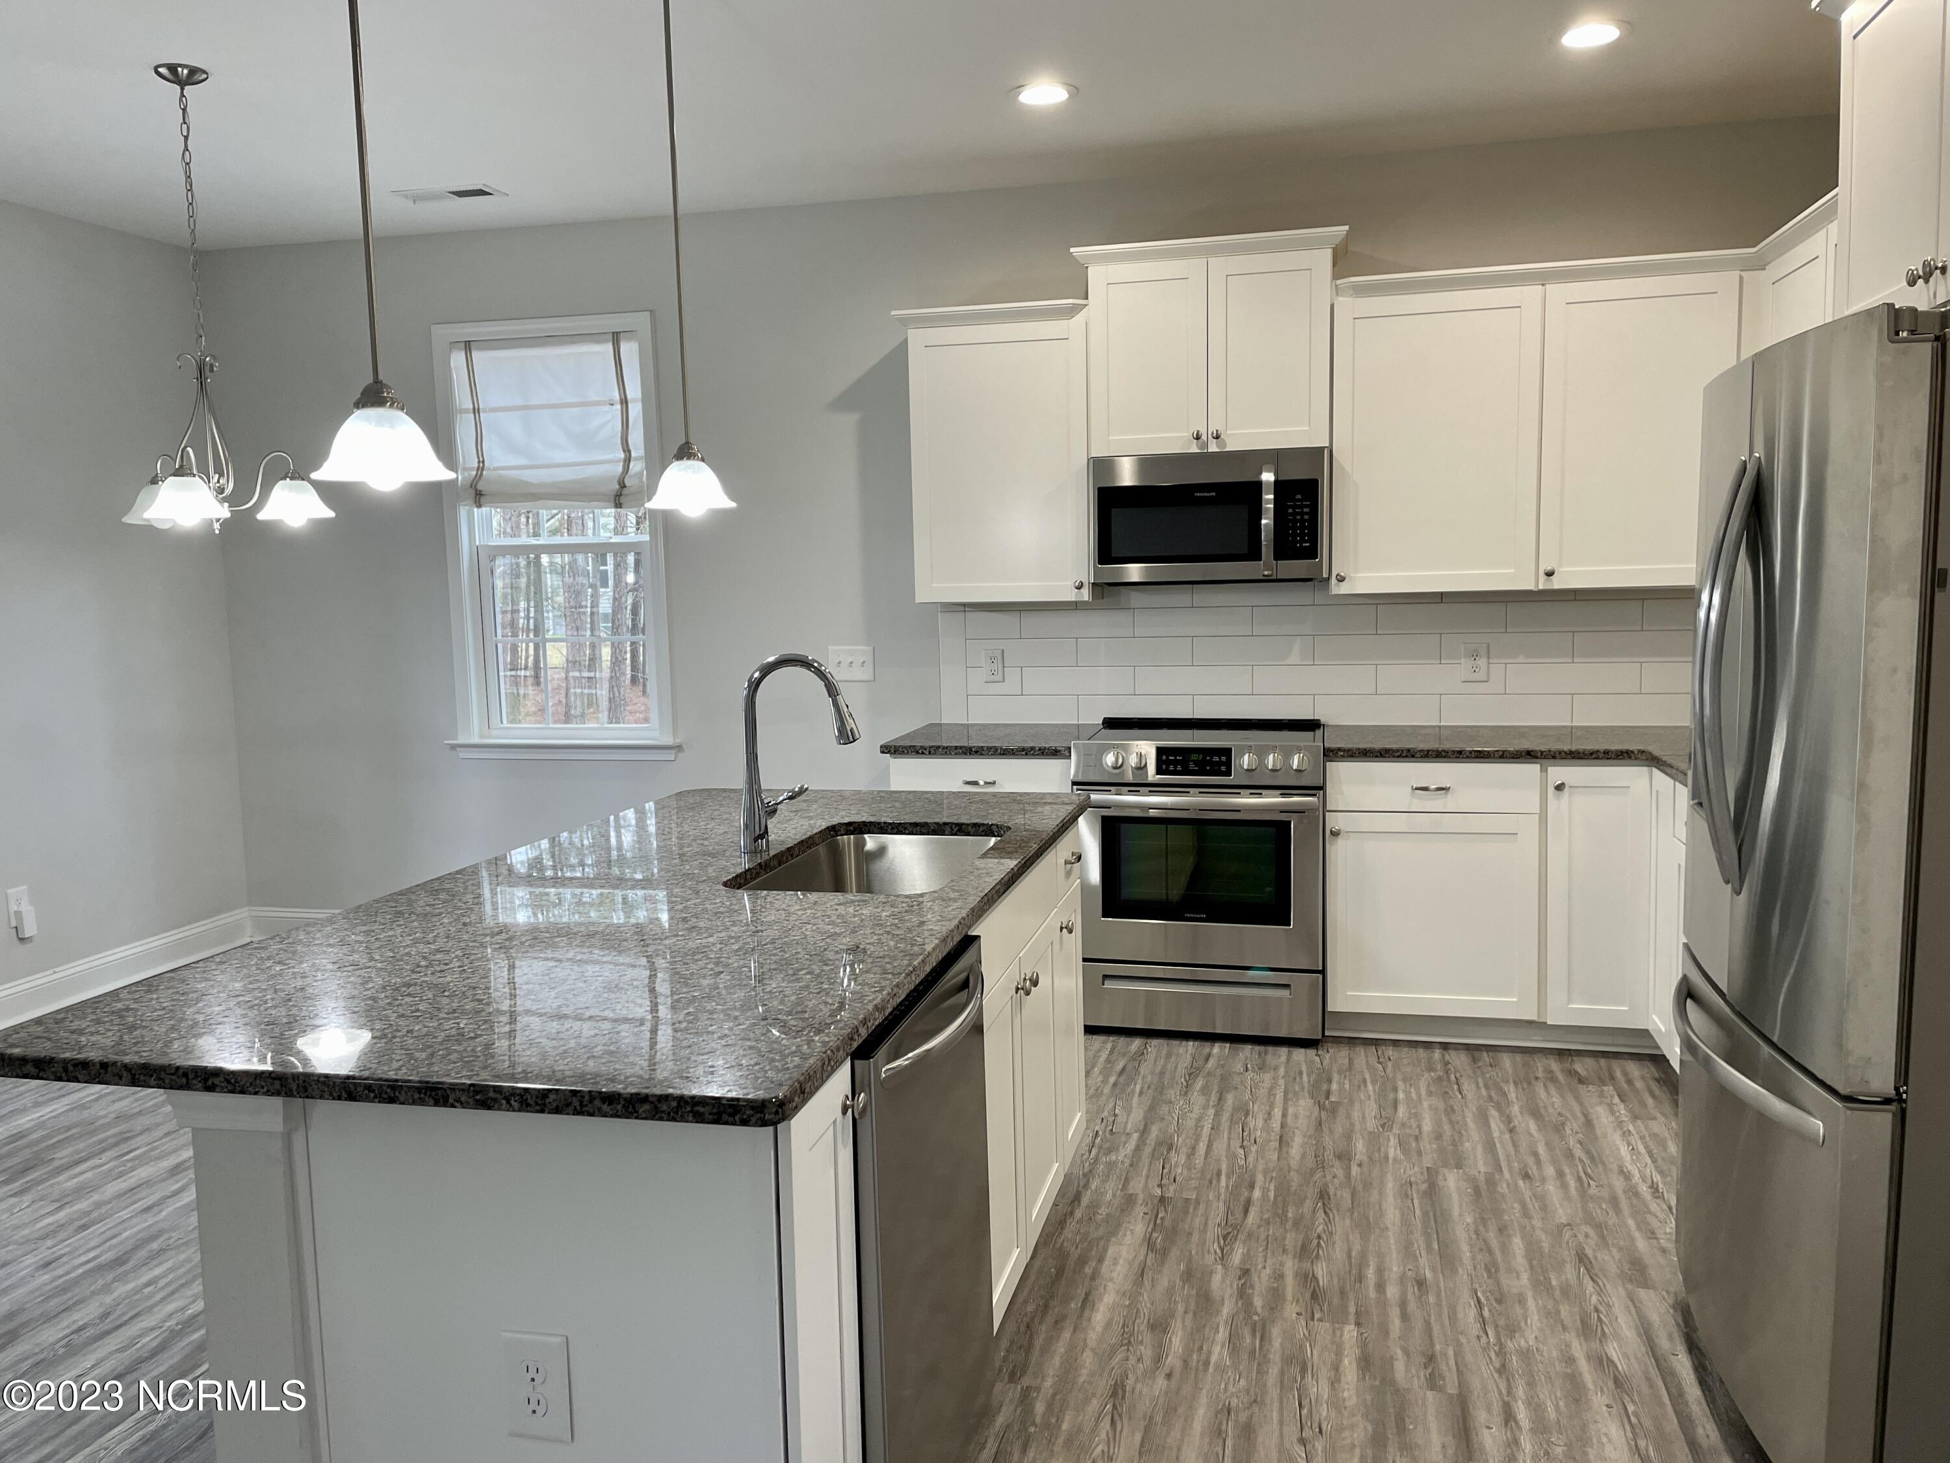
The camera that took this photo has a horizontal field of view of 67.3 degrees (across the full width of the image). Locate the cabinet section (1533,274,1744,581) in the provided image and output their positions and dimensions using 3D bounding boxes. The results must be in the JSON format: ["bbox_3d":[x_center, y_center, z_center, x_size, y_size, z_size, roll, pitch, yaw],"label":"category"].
[{"bbox_3d":[2.013,-0.899,4.509,0.535,0.905,0.331,0,7,14],"label":"cabinet section"}]

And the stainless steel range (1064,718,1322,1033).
[{"bbox_3d":[0.753,0.463,4.779,0.759,0.942,0.690,0,7,14],"label":"stainless steel range"}]

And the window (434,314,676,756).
[{"bbox_3d":[-1.612,-0.722,5.624,0.983,1.672,0.105,0,7,14],"label":"window"}]

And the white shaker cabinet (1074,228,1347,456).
[{"bbox_3d":[0.773,-1.225,4.761,0.850,0.650,0.370,0,7,14],"label":"white shaker cabinet"}]

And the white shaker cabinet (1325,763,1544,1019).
[{"bbox_3d":[1.435,0.443,4.654,0.618,0.776,0.635,0,7,14],"label":"white shaker cabinet"}]

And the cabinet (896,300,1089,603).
[{"bbox_3d":[0.099,-0.924,4.970,0.640,0.961,0.365,0,7,14],"label":"cabinet"}]

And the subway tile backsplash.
[{"bbox_3d":[1.239,-0.261,4.942,2.822,0.481,0.014,0,7,14],"label":"subway tile backsplash"}]

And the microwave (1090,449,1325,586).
[{"bbox_3d":[0.779,-0.693,4.807,0.754,0.412,0.400,0,7,14],"label":"microwave"}]

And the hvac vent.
[{"bbox_3d":[-1.800,-1.841,5.021,0.357,0.024,0.160,0,7,14],"label":"hvac vent"}]

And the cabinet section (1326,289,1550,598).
[{"bbox_3d":[1.454,-0.901,4.652,0.611,0.905,0.331,0,7,14],"label":"cabinet section"}]

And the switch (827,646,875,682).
[{"bbox_3d":[-0.448,-0.245,5.371,0.167,0.126,0.014,0,7,14],"label":"switch"}]

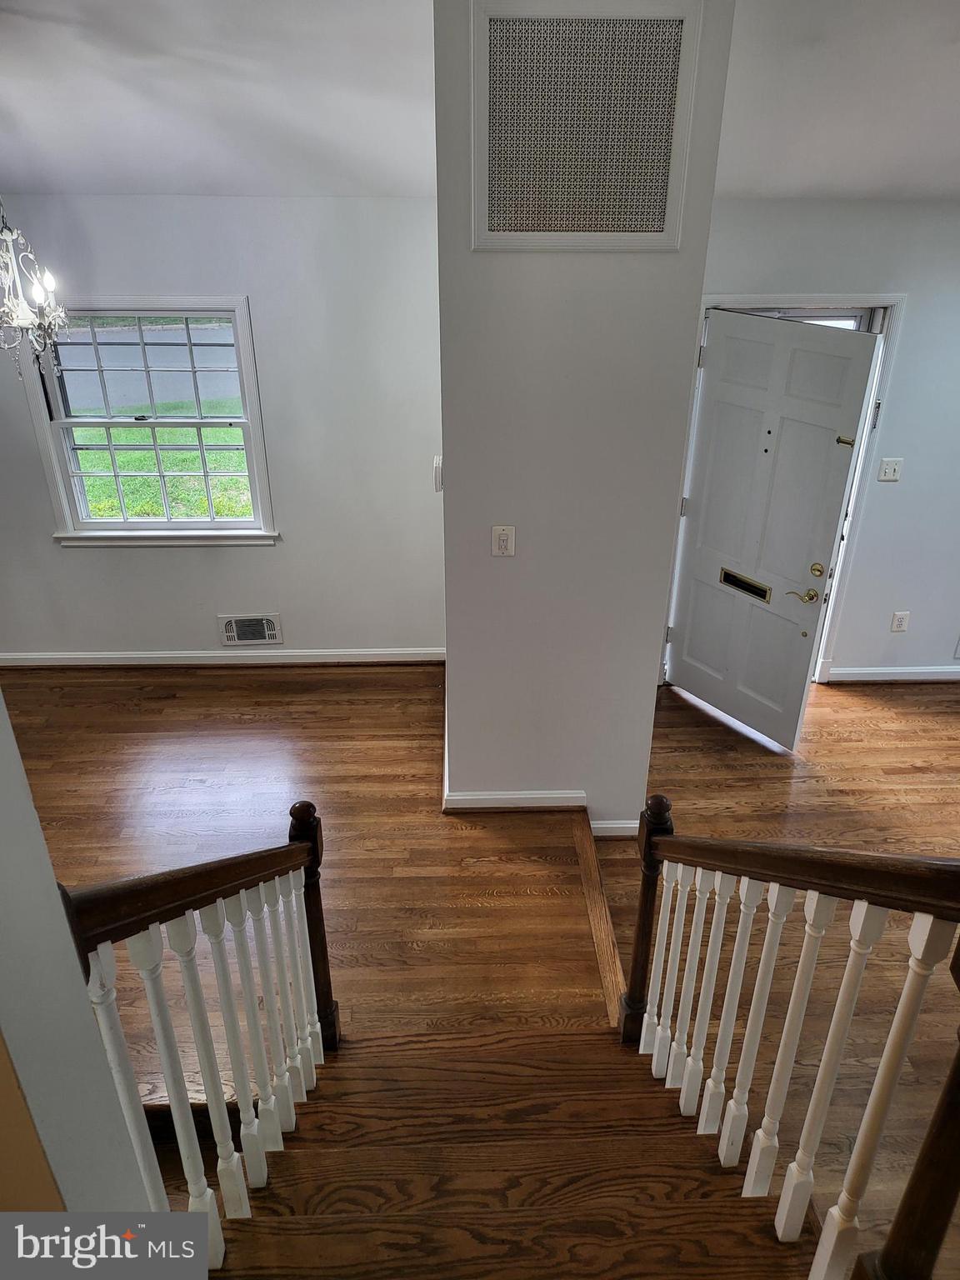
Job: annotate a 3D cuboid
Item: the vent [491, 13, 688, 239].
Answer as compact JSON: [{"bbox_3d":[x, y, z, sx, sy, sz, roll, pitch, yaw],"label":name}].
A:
[{"bbox_3d":[0.308,-1.547,2.694,0.572,0.572,0.025,-1,27,-2],"label":"vent"}]

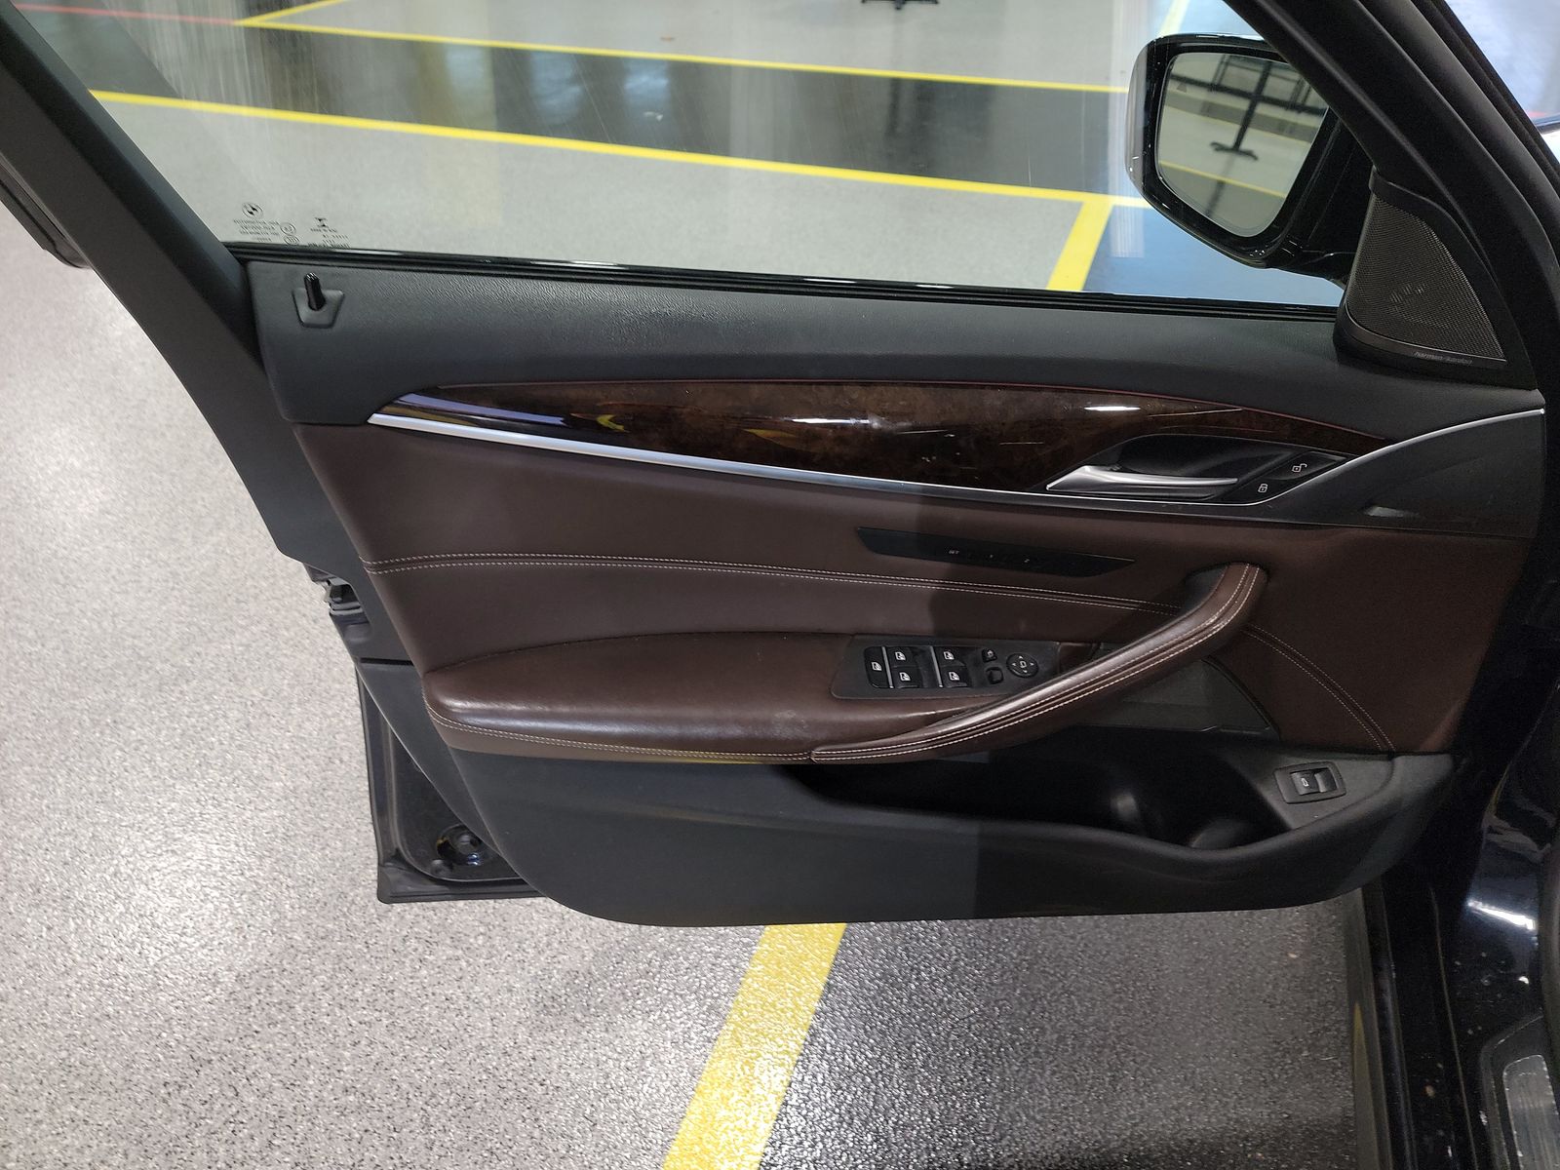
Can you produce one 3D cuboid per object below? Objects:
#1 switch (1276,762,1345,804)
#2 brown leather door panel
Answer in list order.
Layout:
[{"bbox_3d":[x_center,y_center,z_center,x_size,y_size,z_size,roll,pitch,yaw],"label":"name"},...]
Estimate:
[{"bbox_3d":[0.449,0.169,0.917,0.048,0.013,0.030,-9,56,4],"label":"switch"},{"bbox_3d":[0.113,0.040,0.801,0.895,0.325,0.135,-1,37,-1],"label":"brown leather door panel"}]

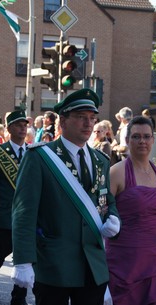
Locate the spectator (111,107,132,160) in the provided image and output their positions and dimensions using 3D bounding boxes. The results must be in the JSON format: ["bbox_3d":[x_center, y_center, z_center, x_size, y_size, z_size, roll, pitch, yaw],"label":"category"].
[{"bbox_3d":[0.646,0.245,11.023,0.420,1.800,0.520,3,2,34],"label":"spectator"}]

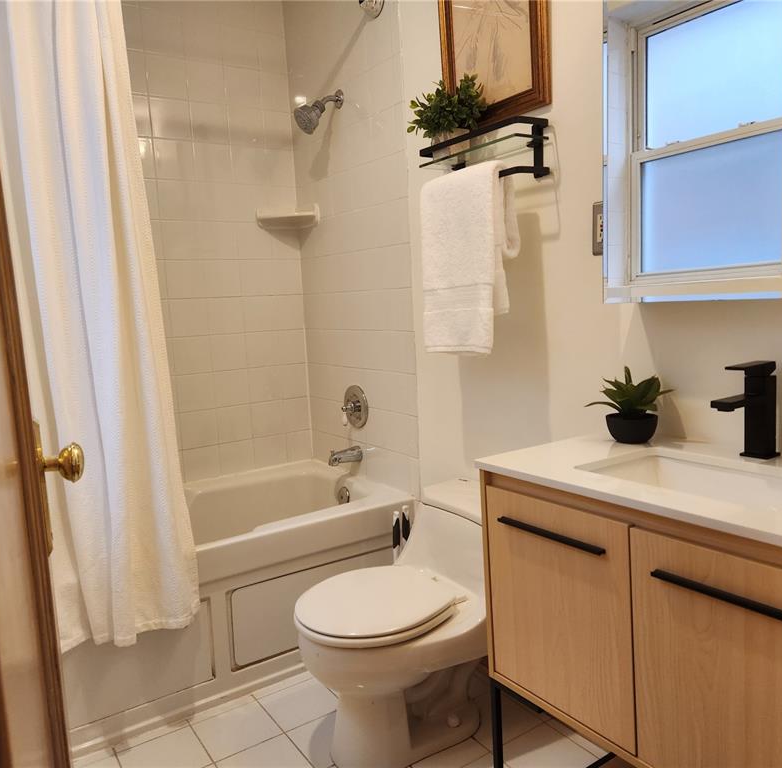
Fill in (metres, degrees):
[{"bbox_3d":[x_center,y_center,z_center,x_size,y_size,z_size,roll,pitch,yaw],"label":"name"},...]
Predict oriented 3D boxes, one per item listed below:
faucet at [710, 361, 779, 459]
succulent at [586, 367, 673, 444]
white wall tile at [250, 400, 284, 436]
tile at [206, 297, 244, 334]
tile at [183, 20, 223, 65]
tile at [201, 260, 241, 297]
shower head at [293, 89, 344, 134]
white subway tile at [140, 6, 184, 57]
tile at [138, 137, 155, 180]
[{"bbox_3d":[0.695,0.059,1.334,0.174,0.191,0.051,-8,10,-35],"label":"faucet"},{"bbox_3d":[0.569,0.049,1.620,0.165,0.170,0.175,-8,9,-33],"label":"succulent"},{"bbox_3d":[-0.531,0.152,2.940,0.151,0.149,0.010,-8,10,-35],"label":"white wall tile"},{"bbox_3d":[-0.678,-0.280,2.791,0.151,0.149,0.010,-8,10,-35],"label":"tile"},{"bbox_3d":[-0.741,-1.351,2.690,0.153,0.152,0.010,-8,9,-35],"label":"tile"},{"bbox_3d":[-0.697,-0.438,2.817,0.153,0.153,0.009,-8,9,-35],"label":"tile"},{"bbox_3d":[-0.273,-1.023,2.548,0.200,0.177,0.090,-8,9,-35],"label":"shower head"},{"bbox_3d":[-0.869,-1.334,2.604,0.153,0.153,0.009,-8,9,-35],"label":"white subway tile"},{"bbox_3d":[-0.957,-0.843,2.534,0.151,0.149,0.010,-8,10,-35],"label":"tile"}]

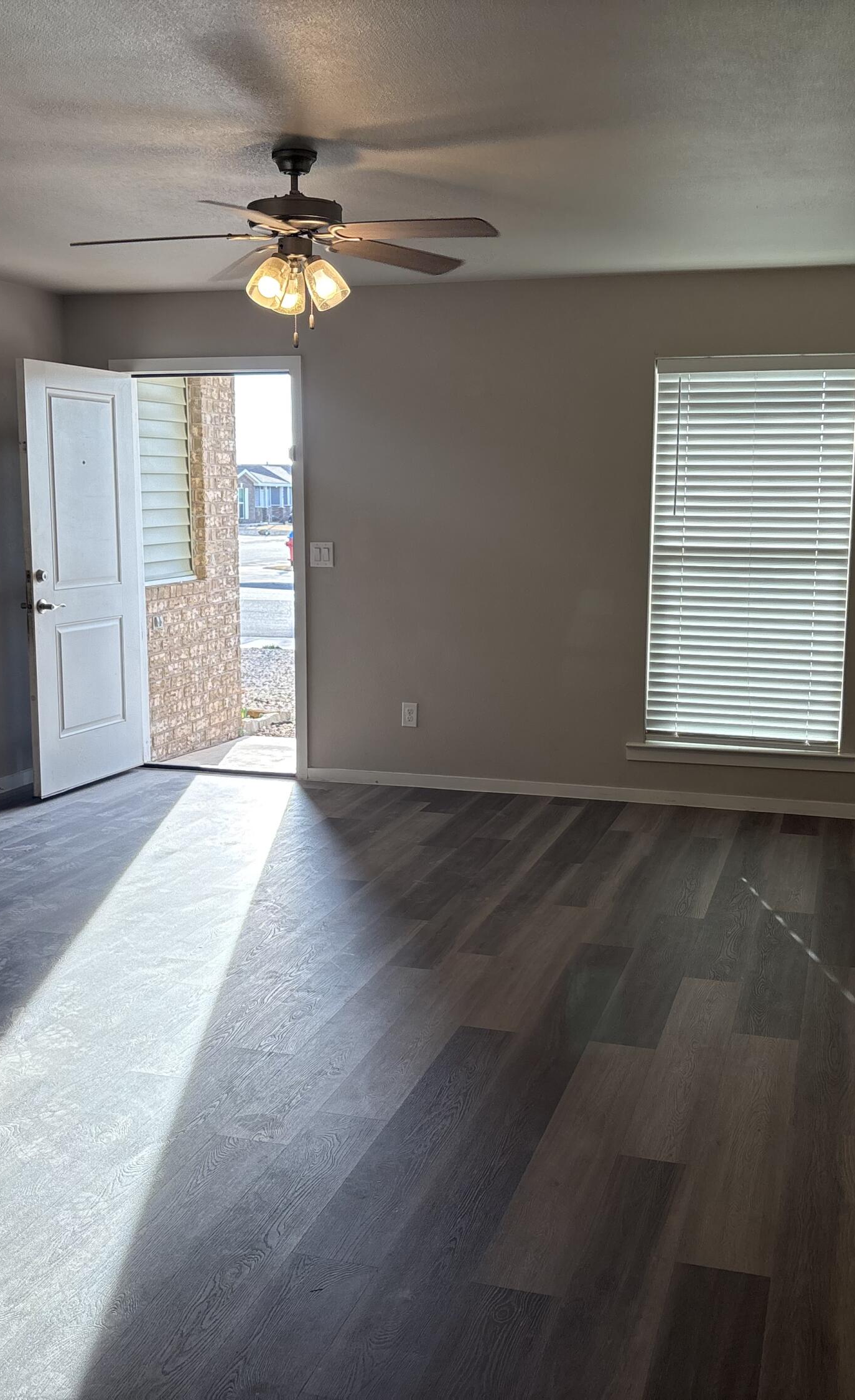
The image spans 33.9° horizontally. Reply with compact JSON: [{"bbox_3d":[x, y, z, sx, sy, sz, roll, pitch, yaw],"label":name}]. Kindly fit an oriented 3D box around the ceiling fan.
[{"bbox_3d":[-0.376,-1.321,4.069,1.300,0.550,1.300,3,9,17],"label":"ceiling fan"}]

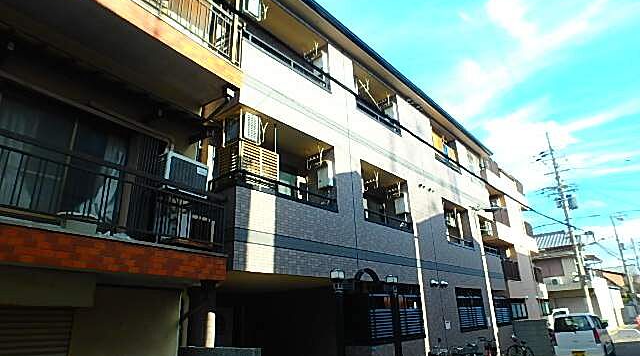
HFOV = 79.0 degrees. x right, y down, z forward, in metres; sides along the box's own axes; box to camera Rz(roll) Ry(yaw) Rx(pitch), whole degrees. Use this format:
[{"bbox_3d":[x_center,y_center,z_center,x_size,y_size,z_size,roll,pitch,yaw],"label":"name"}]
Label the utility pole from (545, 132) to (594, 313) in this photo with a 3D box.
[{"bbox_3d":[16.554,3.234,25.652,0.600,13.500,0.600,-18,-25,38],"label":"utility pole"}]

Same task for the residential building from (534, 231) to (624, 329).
[{"bbox_3d":[18.608,8.252,30.769,6.000,7.400,9.000,-18,-25,38],"label":"residential building"}]

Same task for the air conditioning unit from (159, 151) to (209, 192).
[{"bbox_3d":[-2.222,-0.006,6.249,0.290,0.540,0.795,-14,-23,30],"label":"air conditioning unit"}]

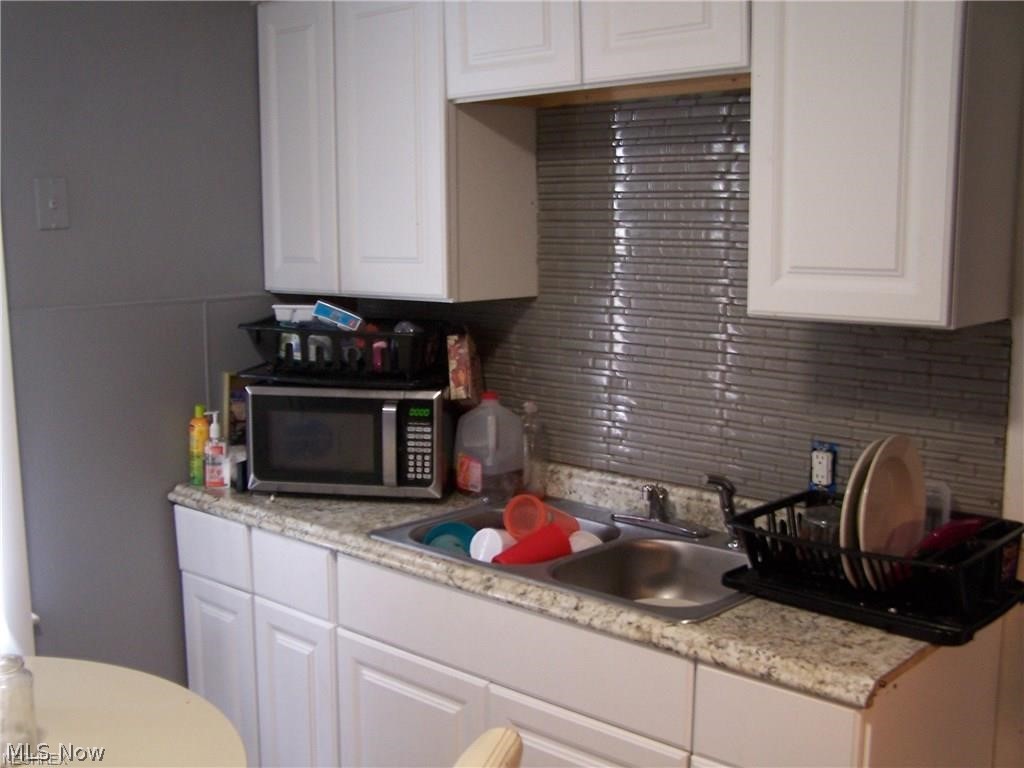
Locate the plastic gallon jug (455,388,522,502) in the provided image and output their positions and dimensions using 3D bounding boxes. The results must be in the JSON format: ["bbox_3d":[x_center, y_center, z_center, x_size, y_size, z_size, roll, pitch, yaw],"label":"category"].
[{"bbox_3d":[-0.053,0.149,2.800,0.152,0.257,0.152,7,11,41],"label":"plastic gallon jug"}]

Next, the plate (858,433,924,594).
[{"bbox_3d":[0.673,0.228,2.002,0.025,0.277,0.277,7,11,41],"label":"plate"}]

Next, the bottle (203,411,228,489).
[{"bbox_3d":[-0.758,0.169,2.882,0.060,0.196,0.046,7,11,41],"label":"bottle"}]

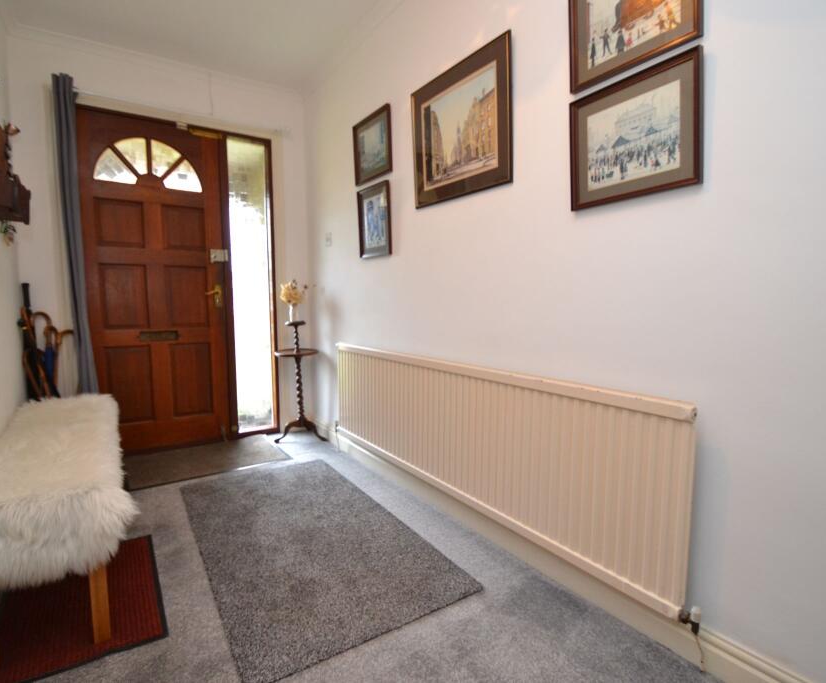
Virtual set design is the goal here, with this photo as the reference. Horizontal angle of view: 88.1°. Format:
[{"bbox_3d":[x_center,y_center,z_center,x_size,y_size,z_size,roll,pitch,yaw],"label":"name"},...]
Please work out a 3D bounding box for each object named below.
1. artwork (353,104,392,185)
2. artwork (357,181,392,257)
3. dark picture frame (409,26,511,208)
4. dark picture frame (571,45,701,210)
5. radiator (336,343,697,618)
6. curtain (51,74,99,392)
[{"bbox_3d":[-0.204,-1.005,2.221,0.022,0.328,0.357,-4,7,-36],"label":"artwork"},{"bbox_3d":[-0.196,-0.630,2.247,0.022,0.360,0.317,-4,7,-36],"label":"artwork"},{"bbox_3d":[0.184,-0.836,1.713,0.023,0.512,0.572,-4,7,-36],"label":"dark picture frame"},{"bbox_3d":[0.600,-0.557,1.178,0.024,0.325,0.351,-4,7,-36],"label":"dark picture frame"},{"bbox_3d":[0.134,0.358,1.815,0.080,0.560,1.865,-4,7,-36],"label":"radiator"},{"bbox_3d":[-1.879,-0.371,2.411,0.115,2.145,0.110,-4,7,-32],"label":"curtain"}]

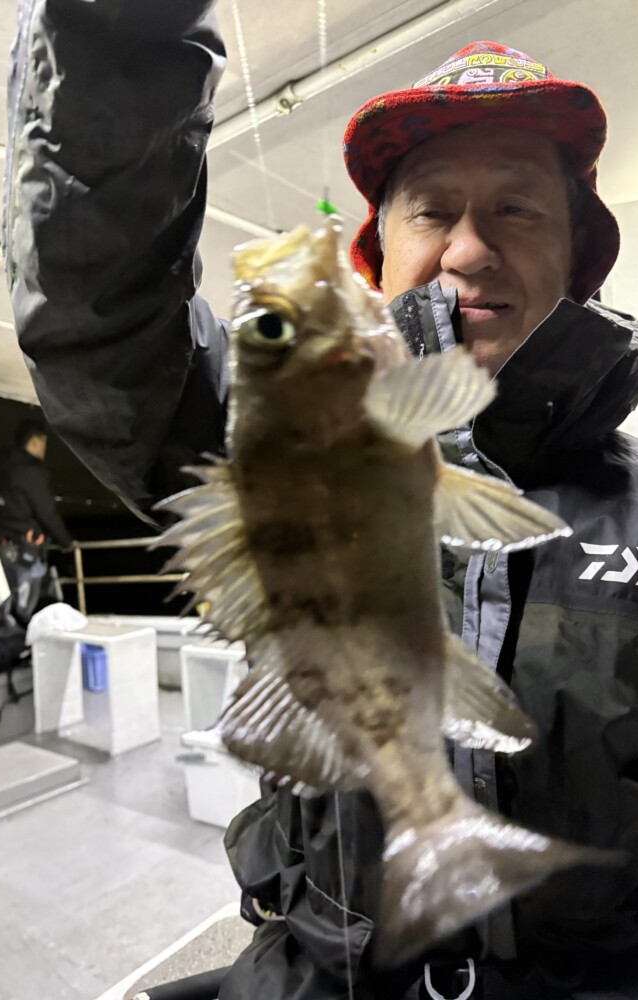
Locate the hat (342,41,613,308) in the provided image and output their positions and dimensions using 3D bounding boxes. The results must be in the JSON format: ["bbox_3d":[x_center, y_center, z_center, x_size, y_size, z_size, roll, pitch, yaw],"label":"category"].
[{"bbox_3d":[0.147,-0.290,0.685,0.265,0.200,0.290,-2,1,12],"label":"hat"}]

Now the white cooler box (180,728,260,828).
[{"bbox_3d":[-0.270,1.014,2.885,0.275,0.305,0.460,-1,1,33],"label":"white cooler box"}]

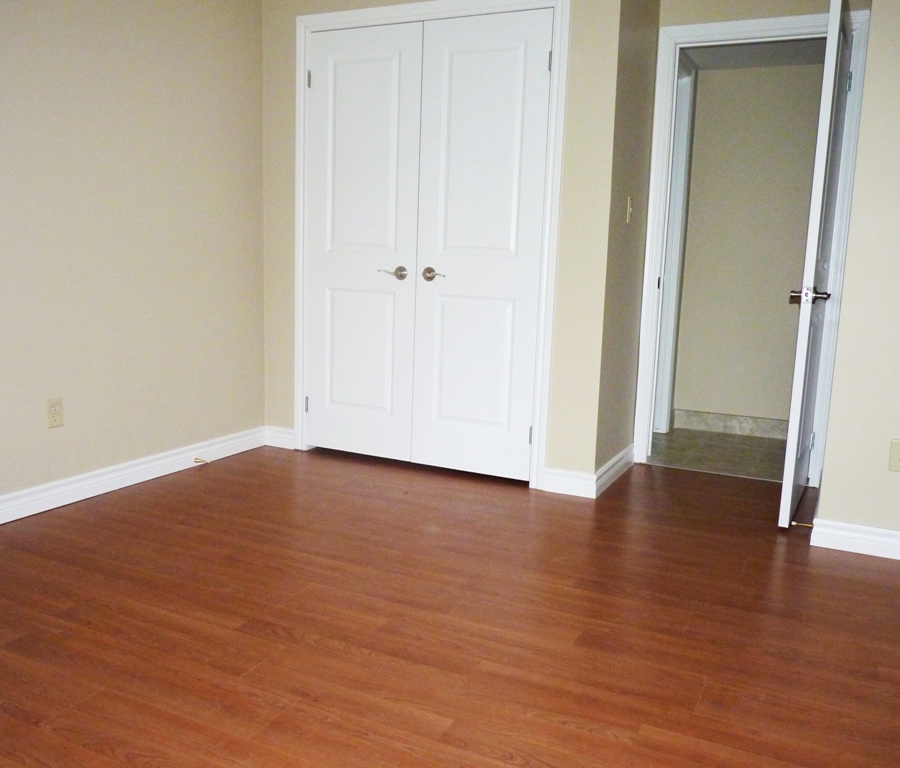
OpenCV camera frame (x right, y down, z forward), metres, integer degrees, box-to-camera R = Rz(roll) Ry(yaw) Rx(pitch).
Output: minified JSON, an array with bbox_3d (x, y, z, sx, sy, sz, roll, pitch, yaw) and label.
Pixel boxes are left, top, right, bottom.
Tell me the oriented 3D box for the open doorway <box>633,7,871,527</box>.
[{"bbox_3d":[1.406,-0.612,3.856,0.890,2.138,0.125,6,10,25],"label":"open doorway"}]

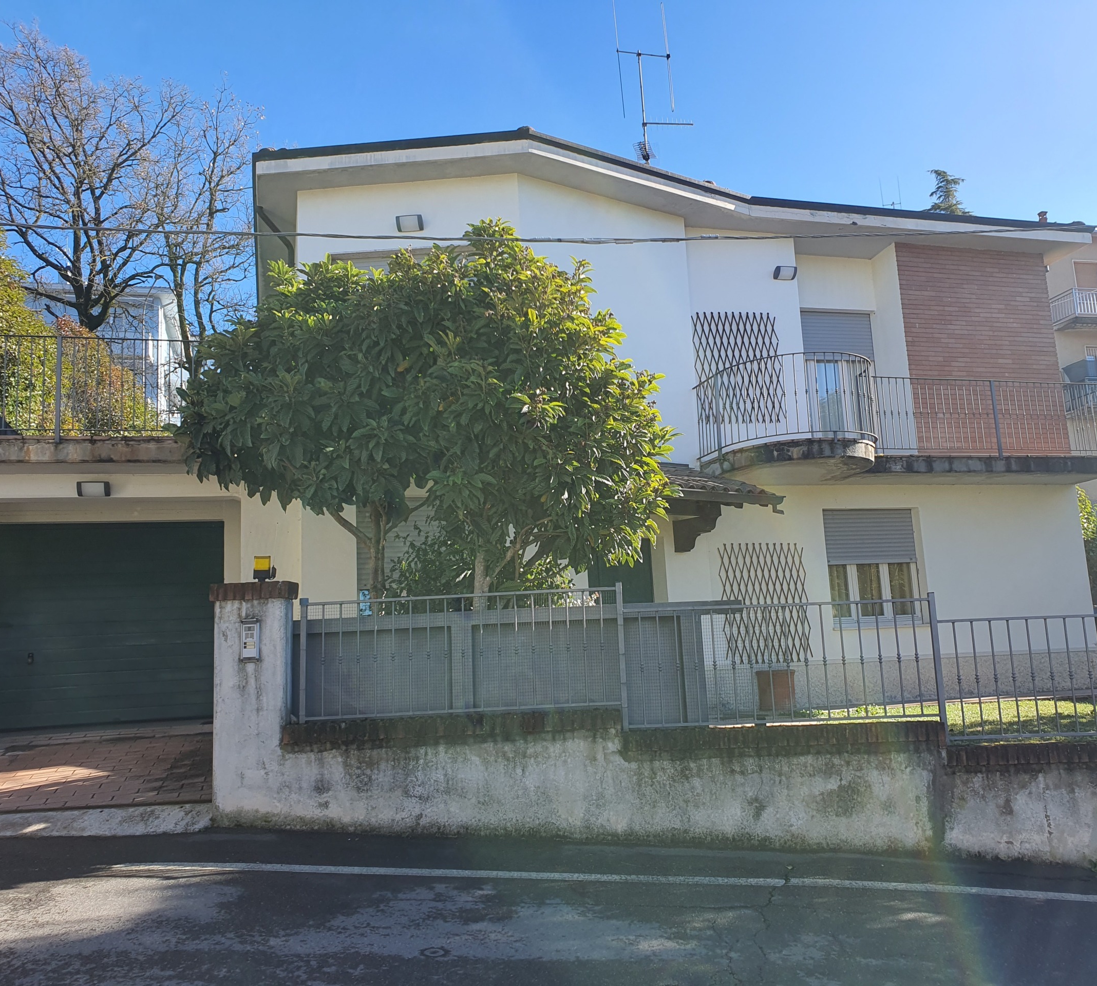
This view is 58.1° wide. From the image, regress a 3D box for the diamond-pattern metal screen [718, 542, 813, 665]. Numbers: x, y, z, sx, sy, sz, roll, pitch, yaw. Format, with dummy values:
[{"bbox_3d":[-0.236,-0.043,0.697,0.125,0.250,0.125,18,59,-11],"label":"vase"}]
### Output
[{"bbox_3d":[2.669,1.336,12.053,1.160,1.460,0.030,0,-9,-16],"label":"diamond-pattern metal screen"}]

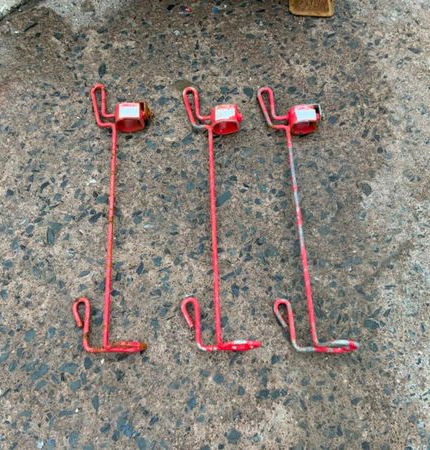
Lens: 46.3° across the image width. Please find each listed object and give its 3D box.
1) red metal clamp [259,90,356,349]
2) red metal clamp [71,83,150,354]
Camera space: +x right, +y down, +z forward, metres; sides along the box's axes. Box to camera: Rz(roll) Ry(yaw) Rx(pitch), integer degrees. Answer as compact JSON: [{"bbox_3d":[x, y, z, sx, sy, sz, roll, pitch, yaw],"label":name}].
[{"bbox_3d":[0.202,-0.050,1.189,0.169,0.068,0.698,-2,66,-1],"label":"red metal clamp"},{"bbox_3d":[-0.235,-0.056,1.192,0.165,0.068,0.706,-2,66,-1],"label":"red metal clamp"}]

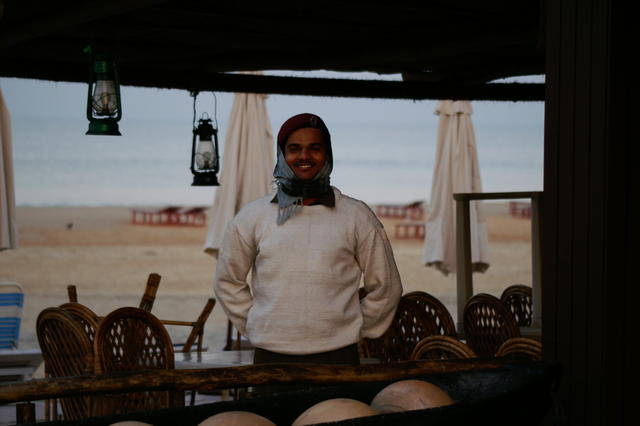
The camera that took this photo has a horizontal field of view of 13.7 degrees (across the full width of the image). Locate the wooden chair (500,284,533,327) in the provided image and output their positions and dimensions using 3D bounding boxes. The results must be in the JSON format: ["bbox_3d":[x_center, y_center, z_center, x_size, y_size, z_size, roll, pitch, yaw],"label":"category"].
[{"bbox_3d":[0.987,0.848,13.521,0.450,0.940,0.520,1,2,17],"label":"wooden chair"}]

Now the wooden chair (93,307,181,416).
[{"bbox_3d":[-0.794,0.887,11.984,0.450,0.940,0.520,1,2,11],"label":"wooden chair"}]

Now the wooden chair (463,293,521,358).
[{"bbox_3d":[0.896,0.851,12.750,0.450,0.940,0.520,2,3,38],"label":"wooden chair"}]

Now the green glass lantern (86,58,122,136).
[{"bbox_3d":[-0.738,-0.396,9.105,0.125,0.270,0.125,0,2,0],"label":"green glass lantern"}]

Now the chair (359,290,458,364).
[{"bbox_3d":[0.468,0.849,13.086,0.500,0.950,0.540,0,2,6],"label":"chair"}]

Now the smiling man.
[{"bbox_3d":[-0.046,0.533,9.181,0.650,1.750,0.360,0,2,2],"label":"smiling man"}]

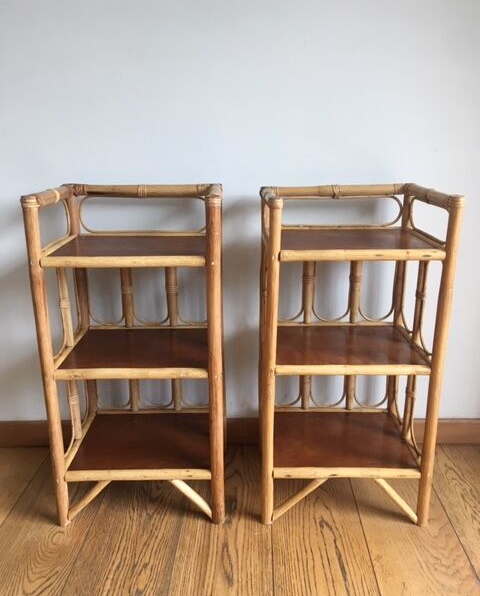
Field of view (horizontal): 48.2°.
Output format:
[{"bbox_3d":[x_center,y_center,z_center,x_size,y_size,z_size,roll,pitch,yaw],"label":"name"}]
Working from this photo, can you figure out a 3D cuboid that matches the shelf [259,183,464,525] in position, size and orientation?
[{"bbox_3d":[0.246,0.124,1.295,0.389,0.748,0.332,0,16,0],"label":"shelf"}]

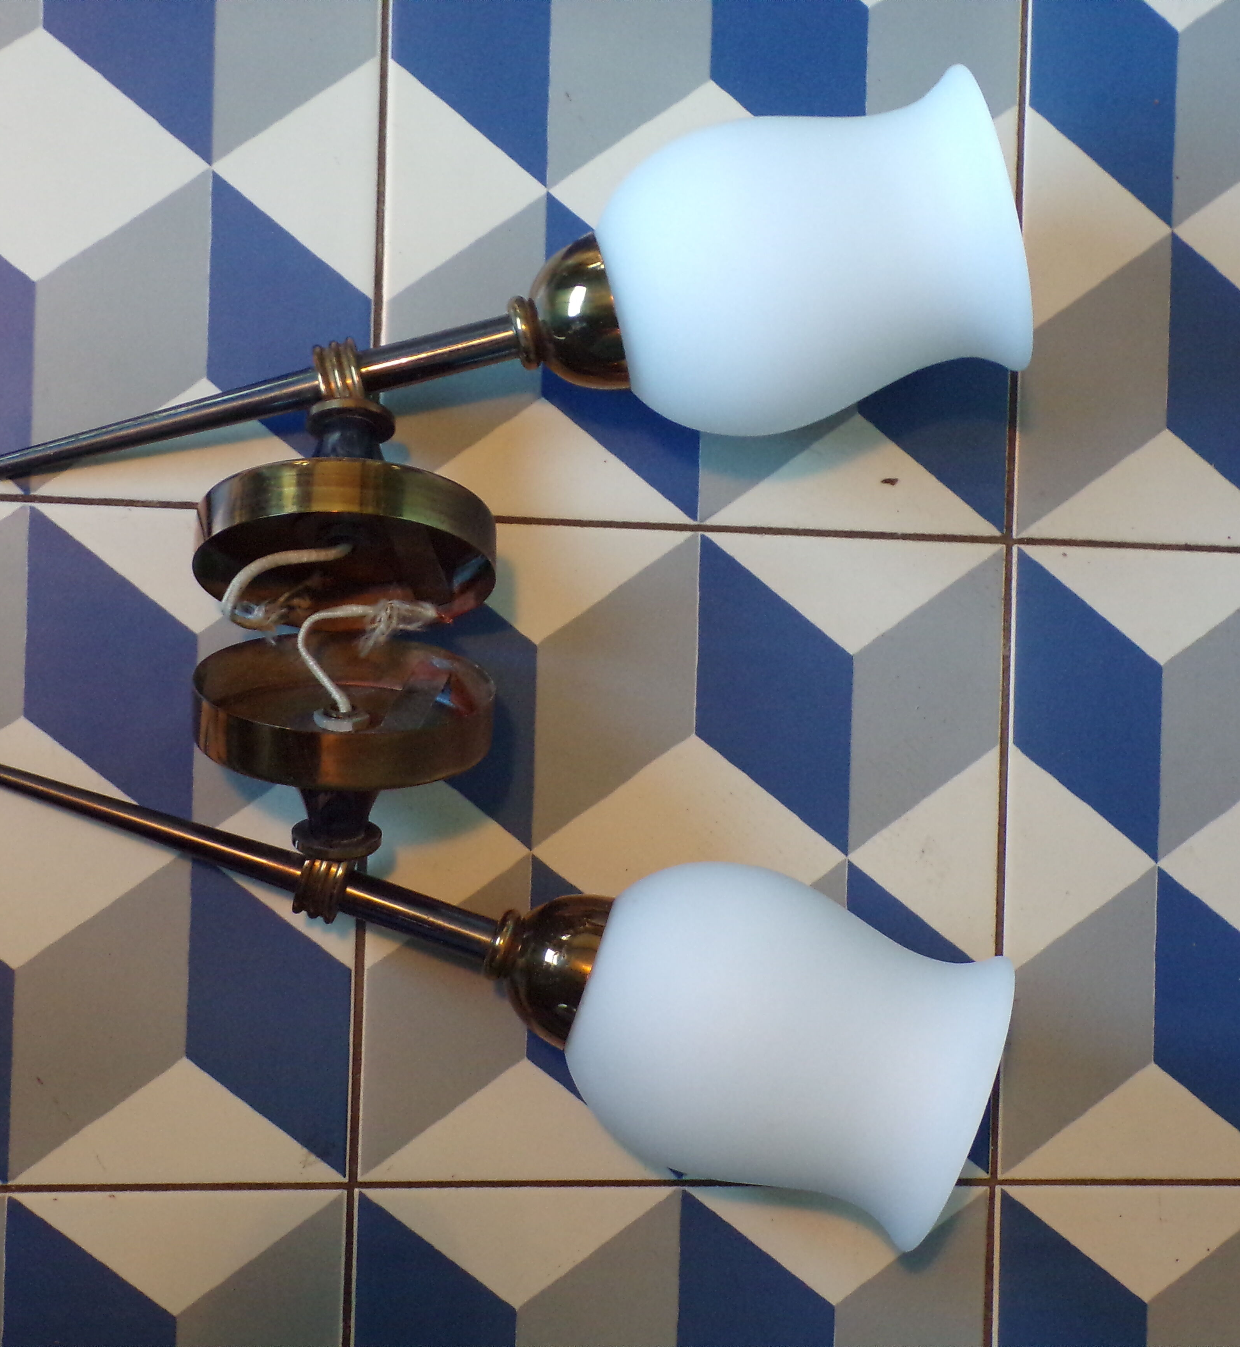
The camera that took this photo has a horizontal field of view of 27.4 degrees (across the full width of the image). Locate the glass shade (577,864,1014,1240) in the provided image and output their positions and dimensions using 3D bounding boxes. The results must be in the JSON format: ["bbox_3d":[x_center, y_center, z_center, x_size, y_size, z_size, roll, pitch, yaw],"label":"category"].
[{"bbox_3d":[0.045,0.109,0.759,0.120,0.096,0.096,19,86,1],"label":"glass shade"}]

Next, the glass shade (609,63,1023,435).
[{"bbox_3d":[0.055,-0.122,0.759,0.120,0.096,0.096,-14,92,1],"label":"glass shade"}]

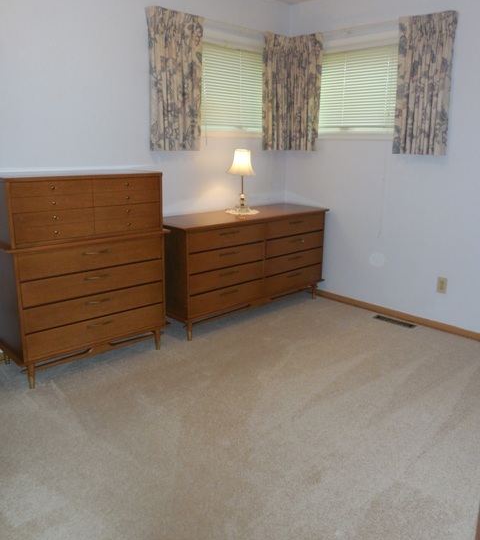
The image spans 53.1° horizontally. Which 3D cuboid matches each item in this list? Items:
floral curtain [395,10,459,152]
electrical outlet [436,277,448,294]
[{"bbox_3d":[1.250,-1.251,3.284,0.110,0.900,0.420,-13,20,-42],"label":"floral curtain"},{"bbox_3d":[1.463,0.115,3.481,0.013,0.116,0.070,-13,20,-42],"label":"electrical outlet"}]

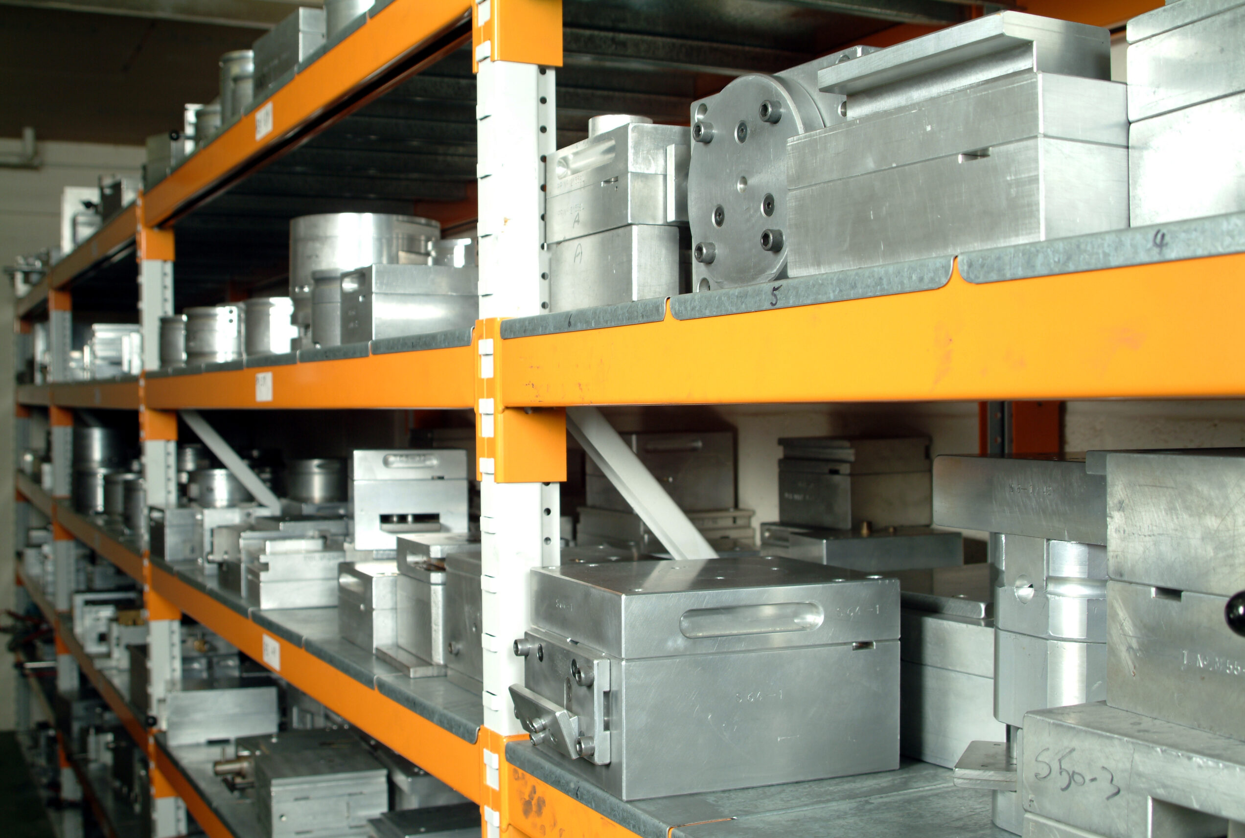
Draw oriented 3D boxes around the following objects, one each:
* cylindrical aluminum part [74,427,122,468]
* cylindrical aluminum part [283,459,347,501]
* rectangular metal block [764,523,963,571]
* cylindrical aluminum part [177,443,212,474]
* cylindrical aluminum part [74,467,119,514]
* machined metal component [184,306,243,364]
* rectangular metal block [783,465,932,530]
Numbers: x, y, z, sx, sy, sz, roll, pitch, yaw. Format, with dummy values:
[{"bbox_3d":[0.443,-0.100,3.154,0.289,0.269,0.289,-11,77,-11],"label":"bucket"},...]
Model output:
[{"bbox_3d":[-1.461,0.080,4.081,0.126,0.108,0.126,-1,1,-27],"label":"cylindrical aluminum part"},{"bbox_3d":[-0.534,0.107,2.551,0.107,0.072,0.107,0,1,0],"label":"cylindrical aluminum part"},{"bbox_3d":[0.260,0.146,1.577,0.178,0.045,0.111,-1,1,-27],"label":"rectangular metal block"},{"bbox_3d":[-1.106,0.101,3.764,0.094,0.070,0.094,-1,1,-27],"label":"cylindrical aluminum part"},{"bbox_3d":[-1.407,0.193,3.927,0.113,0.118,0.113,-1,1,-27],"label":"cylindrical aluminum part"},{"bbox_3d":[-0.727,-0.145,2.599,0.099,0.103,0.099,-1,1,-27],"label":"machined metal component"},{"bbox_3d":[0.268,0.090,1.697,0.111,0.061,0.142,-1,1,-27],"label":"rectangular metal block"}]

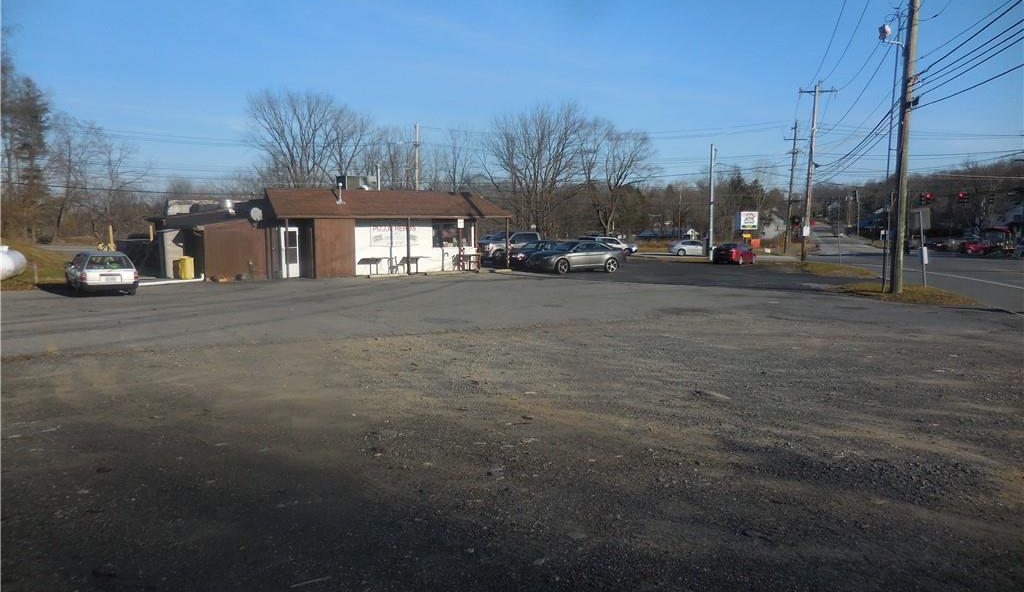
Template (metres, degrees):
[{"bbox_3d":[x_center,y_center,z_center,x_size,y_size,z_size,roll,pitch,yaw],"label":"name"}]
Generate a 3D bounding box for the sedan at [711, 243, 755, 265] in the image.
[{"bbox_3d":[15.215,-2.981,50.445,1.800,1.460,4.600,2,5,36],"label":"sedan"}]

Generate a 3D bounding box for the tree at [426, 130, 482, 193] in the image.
[{"bbox_3d":[-6.209,-11.170,78.496,5.900,13.300,5.800,-1,4,-4],"label":"tree"}]

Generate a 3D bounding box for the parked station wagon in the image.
[{"bbox_3d":[-14.241,-0.829,25.546,1.700,1.420,4.450,-4,5,-37],"label":"parked station wagon"}]

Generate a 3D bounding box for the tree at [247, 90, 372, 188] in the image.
[{"bbox_3d":[-17.799,-10.489,64.373,10.200,14.200,9.600,-1,5,-15],"label":"tree"}]

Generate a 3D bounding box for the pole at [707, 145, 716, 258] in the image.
[{"bbox_3d":[14.798,-6.927,54.674,0.450,8.600,0.450,-1,4,0],"label":"pole"}]

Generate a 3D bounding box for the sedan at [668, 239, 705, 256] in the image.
[{"bbox_3d":[16.631,-4.452,67.945,4.600,1.460,1.800,-1,4,0],"label":"sedan"}]

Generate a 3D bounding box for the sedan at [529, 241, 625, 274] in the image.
[{"bbox_3d":[3.208,-1.925,36.042,5.100,1.530,1.900,-4,5,-33],"label":"sedan"}]

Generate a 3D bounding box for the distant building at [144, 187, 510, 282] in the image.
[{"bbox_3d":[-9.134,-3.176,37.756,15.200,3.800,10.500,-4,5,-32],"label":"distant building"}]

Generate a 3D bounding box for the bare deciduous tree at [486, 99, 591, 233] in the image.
[{"bbox_3d":[2.829,-13.070,82.386,11.200,16.200,10.600,-1,4,2],"label":"bare deciduous tree"}]

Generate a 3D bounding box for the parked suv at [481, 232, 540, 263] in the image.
[{"bbox_3d":[0.240,-2.654,42.674,5.400,1.900,1.980,-3,5,-31],"label":"parked suv"}]

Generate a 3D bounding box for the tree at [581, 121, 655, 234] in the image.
[{"bbox_3d":[11.766,-12.623,84.447,8.600,14.600,8.400,0,4,8],"label":"tree"}]

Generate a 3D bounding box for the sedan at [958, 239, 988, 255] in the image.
[{"bbox_3d":[43.732,-4.553,69.858,1.800,1.470,4.500,2,5,27],"label":"sedan"}]

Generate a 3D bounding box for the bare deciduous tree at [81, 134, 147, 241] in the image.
[{"bbox_3d":[-34.488,-9.114,63.479,5.200,9.400,5.000,-2,5,-28],"label":"bare deciduous tree"}]

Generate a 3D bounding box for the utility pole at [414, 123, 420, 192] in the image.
[{"bbox_3d":[-7.727,-8.488,59.576,0.350,11.200,0.350,-1,4,0],"label":"utility pole"}]

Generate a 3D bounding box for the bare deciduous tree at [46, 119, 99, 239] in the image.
[{"bbox_3d":[-37.959,-9.877,63.595,4.400,10.700,4.400,-4,5,-31],"label":"bare deciduous tree"}]

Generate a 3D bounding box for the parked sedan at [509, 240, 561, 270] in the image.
[{"bbox_3d":[2.130,-2.122,39.255,4.750,1.480,1.840,-3,5,-31],"label":"parked sedan"}]

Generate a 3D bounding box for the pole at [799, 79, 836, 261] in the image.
[{"bbox_3d":[21.609,-8.745,52.474,2.400,12.600,0.450,4,5,17],"label":"pole"}]

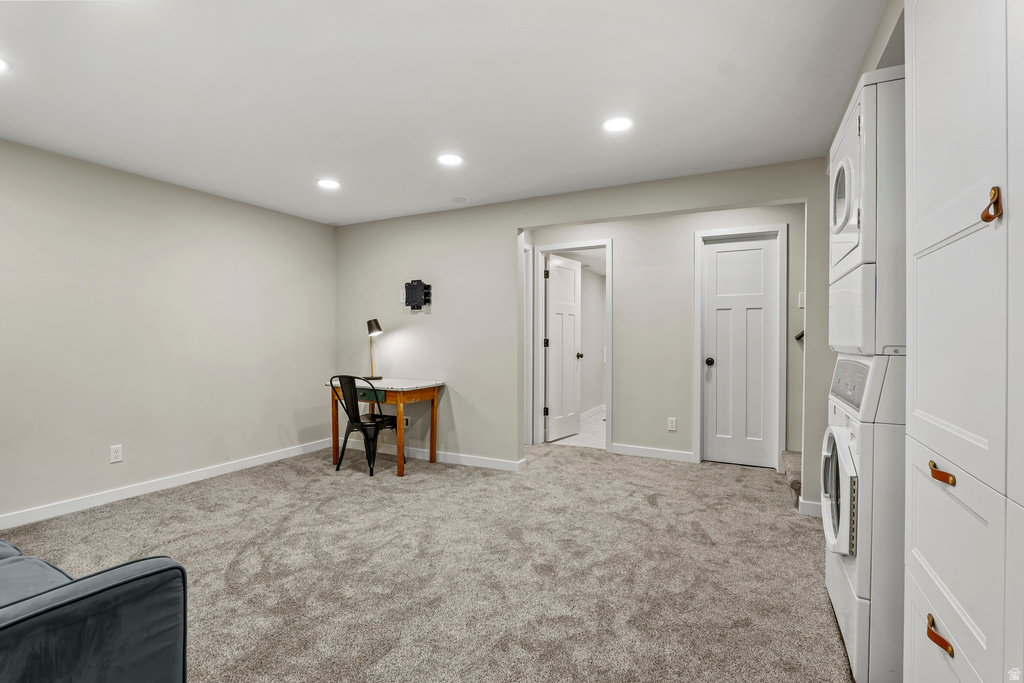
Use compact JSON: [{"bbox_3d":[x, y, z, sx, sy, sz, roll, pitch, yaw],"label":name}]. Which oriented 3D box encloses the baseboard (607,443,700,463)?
[{"bbox_3d":[1.328,1.051,4.301,0.745,0.100,0.018,0,0,27],"label":"baseboard"}]

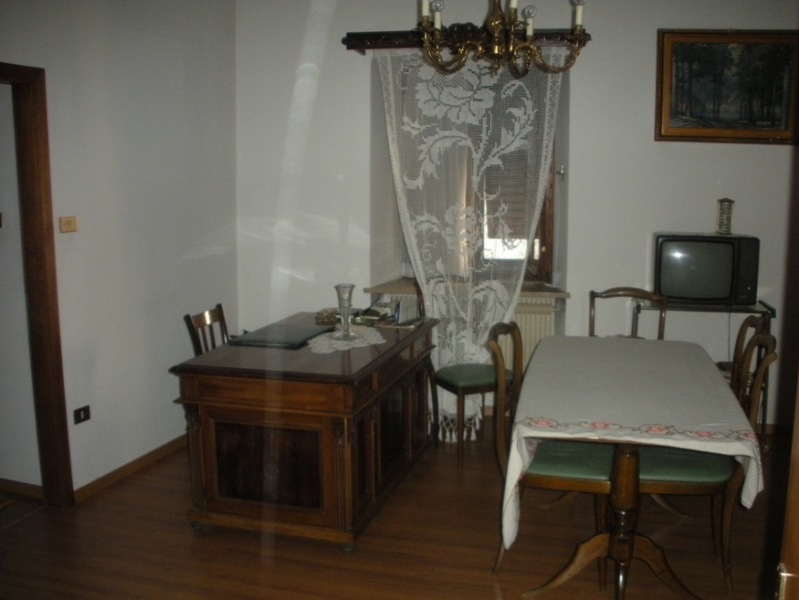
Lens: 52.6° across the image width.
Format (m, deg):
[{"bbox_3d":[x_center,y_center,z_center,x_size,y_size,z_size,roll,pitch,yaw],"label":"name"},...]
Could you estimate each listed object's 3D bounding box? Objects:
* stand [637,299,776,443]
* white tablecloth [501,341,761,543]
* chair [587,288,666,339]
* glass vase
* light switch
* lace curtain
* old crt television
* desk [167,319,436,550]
[{"bbox_3d":[1.806,0.447,4.871,0.740,0.840,0.420,2,9,15],"label":"stand"},{"bbox_3d":[0.952,0.540,3.430,0.820,0.445,1.580,2,9,14],"label":"white tablecloth"},{"bbox_3d":[1.282,0.439,4.657,0.450,0.930,0.500,3,10,23],"label":"chair"},{"bbox_3d":[-0.284,0.055,4.218,0.115,0.286,0.115,0,9,0],"label":"glass vase"},{"bbox_3d":[-1.588,-0.362,3.884,0.015,0.080,0.120,3,9,17],"label":"light switch"},{"bbox_3d":[0.431,-0.306,4.904,1.120,2.340,0.200,1,9,9],"label":"lace curtain"},{"bbox_3d":[1.806,-0.178,4.814,0.575,0.400,0.370,2,9,15],"label":"old crt television"},{"bbox_3d":[-0.388,0.588,4.240,0.860,0.785,1.470,2,9,16],"label":"desk"}]

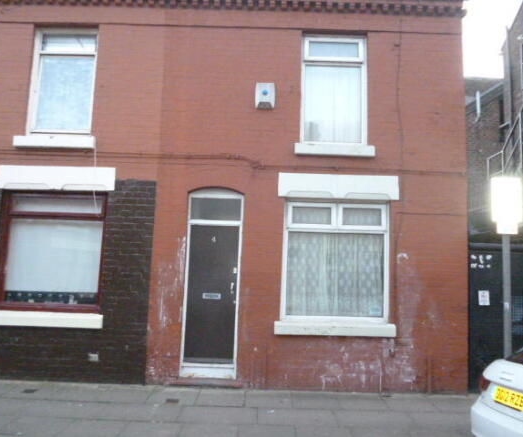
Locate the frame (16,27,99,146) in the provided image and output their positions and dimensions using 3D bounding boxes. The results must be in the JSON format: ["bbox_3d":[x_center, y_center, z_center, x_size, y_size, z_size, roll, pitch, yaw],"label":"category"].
[{"bbox_3d":[-2.926,-1.900,6.812,1.169,1.783,0.200,2,-6,1],"label":"frame"}]

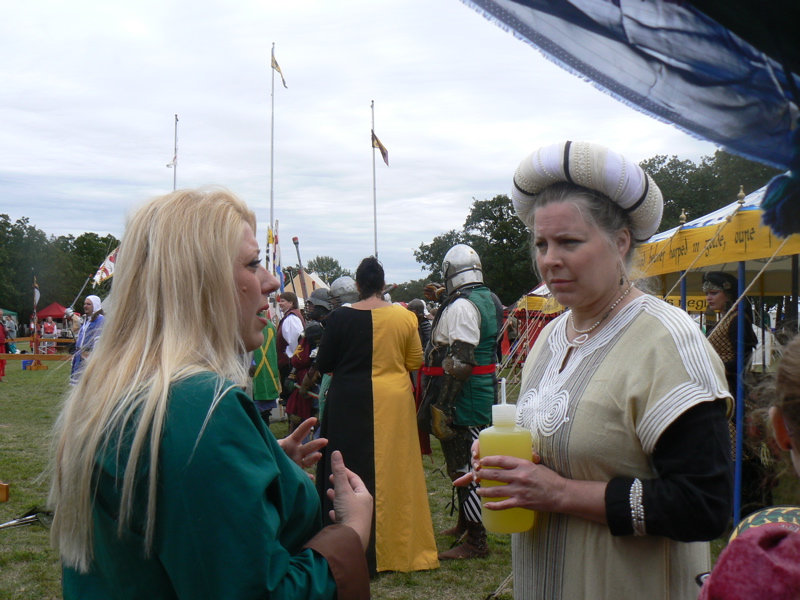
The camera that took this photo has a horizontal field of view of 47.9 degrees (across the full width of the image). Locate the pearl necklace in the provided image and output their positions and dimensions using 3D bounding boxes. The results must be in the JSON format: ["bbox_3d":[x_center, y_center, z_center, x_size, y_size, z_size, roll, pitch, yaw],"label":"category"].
[{"bbox_3d":[0.341,0.019,1.510,0.130,0.100,0.130,0,-1,41],"label":"pearl necklace"}]

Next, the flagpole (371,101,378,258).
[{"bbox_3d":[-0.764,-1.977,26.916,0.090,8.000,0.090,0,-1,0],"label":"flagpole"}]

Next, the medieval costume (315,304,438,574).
[{"bbox_3d":[-0.132,0.735,5.035,0.660,1.420,0.480,0,-1,-3],"label":"medieval costume"}]

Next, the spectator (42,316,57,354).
[{"bbox_3d":[-14.194,1.493,36.483,0.550,1.650,0.360,0,-1,-21],"label":"spectator"}]

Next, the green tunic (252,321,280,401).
[{"bbox_3d":[-1.466,0.675,9.900,0.380,0.860,0.270,1,-2,-37],"label":"green tunic"}]

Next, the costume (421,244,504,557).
[{"bbox_3d":[0.367,0.574,5.361,0.480,1.800,0.640,0,-1,13],"label":"costume"}]

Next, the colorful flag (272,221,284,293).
[{"bbox_3d":[-1.685,-0.589,12.500,0.170,1.020,0.140,0,-1,-17],"label":"colorful flag"}]

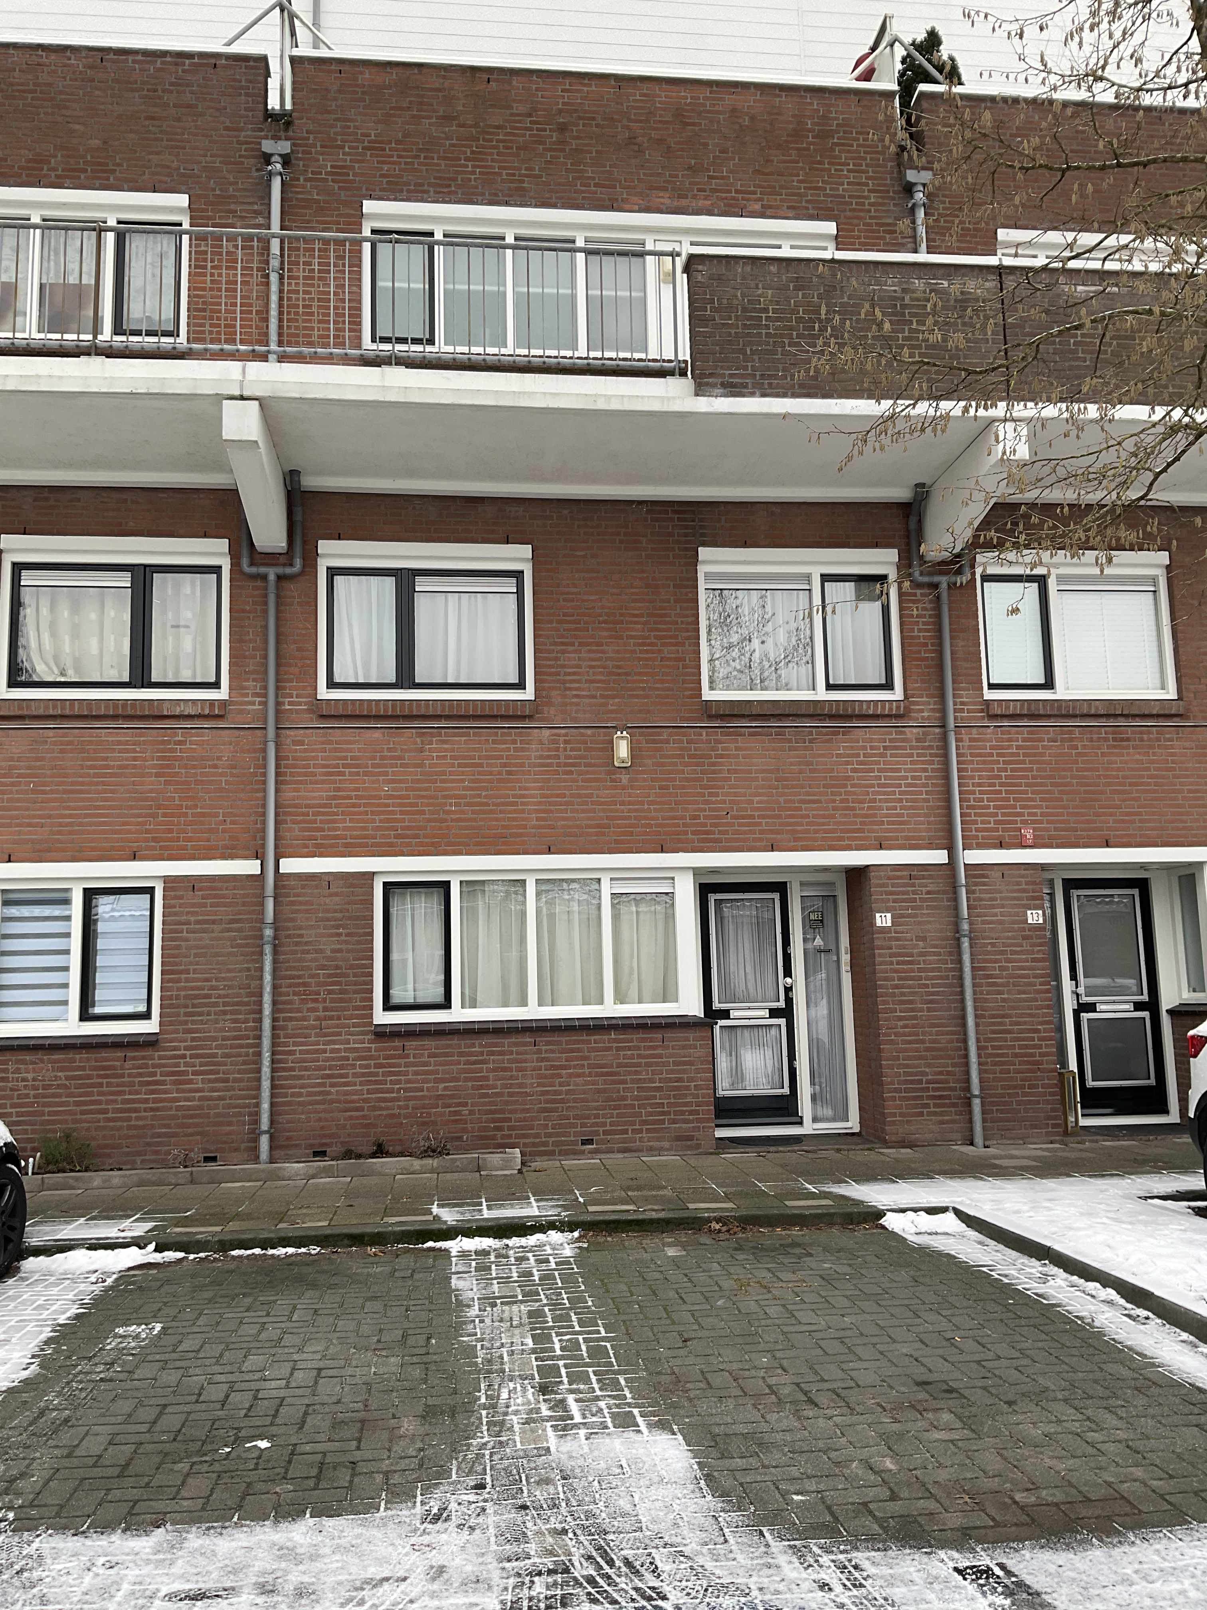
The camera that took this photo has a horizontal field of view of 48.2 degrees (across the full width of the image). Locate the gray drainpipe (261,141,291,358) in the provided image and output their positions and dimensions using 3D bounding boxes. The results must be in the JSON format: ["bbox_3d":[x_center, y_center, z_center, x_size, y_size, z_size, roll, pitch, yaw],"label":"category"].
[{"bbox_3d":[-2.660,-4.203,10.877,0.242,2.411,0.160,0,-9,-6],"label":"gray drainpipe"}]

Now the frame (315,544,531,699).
[{"bbox_3d":[-1.400,-1.452,10.678,1.692,1.286,0.120,0,-9,-6],"label":"frame"}]

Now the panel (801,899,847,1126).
[{"bbox_3d":[1.853,1.701,11.285,0.328,1.891,0.040,0,-9,-6],"label":"panel"}]

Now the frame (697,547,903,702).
[{"bbox_3d":[1.610,-1.470,11.000,1.670,1.272,0.120,0,-9,-6],"label":"frame"}]

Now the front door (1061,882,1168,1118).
[{"bbox_3d":[4.370,1.626,11.554,0.820,2.018,0.060,0,-9,-6],"label":"front door"}]

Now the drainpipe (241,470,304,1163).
[{"bbox_3d":[-2.531,0.002,10.150,0.476,5.236,0.290,0,-9,-6],"label":"drainpipe"}]

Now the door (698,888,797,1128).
[{"bbox_3d":[1.224,1.643,11.217,0.790,2.006,0.060,0,-9,-6],"label":"door"}]

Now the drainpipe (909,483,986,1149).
[{"bbox_3d":[2.848,0.012,10.719,0.514,5.300,0.290,0,-9,-6],"label":"drainpipe"}]

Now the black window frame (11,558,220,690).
[{"bbox_3d":[-3.768,-1.383,10.436,1.588,1.000,0.080,0,-9,-6],"label":"black window frame"}]

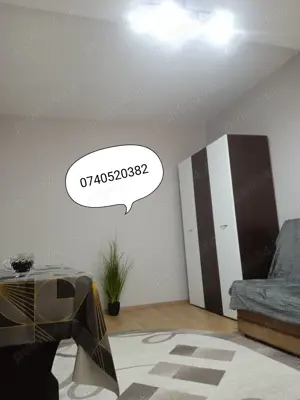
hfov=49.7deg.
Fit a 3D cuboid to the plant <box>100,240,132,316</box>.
[{"bbox_3d":[-0.436,0.935,3.930,0.340,0.880,0.330,-2,-8,-19],"label":"plant"}]

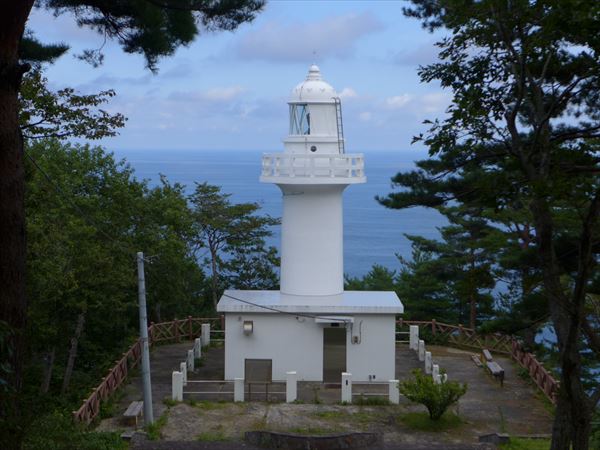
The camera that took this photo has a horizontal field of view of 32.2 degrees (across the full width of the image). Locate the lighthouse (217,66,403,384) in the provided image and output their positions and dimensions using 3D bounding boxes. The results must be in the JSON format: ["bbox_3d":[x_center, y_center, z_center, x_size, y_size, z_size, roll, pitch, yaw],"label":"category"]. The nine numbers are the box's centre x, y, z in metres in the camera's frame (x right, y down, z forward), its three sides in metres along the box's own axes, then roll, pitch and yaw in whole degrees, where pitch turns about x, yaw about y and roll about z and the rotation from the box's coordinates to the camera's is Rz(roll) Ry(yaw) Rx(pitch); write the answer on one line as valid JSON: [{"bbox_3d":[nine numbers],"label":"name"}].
[{"bbox_3d":[0.450,-0.283,39.968,6.682,11.643,5.879,0,4,0],"label":"lighthouse"}]

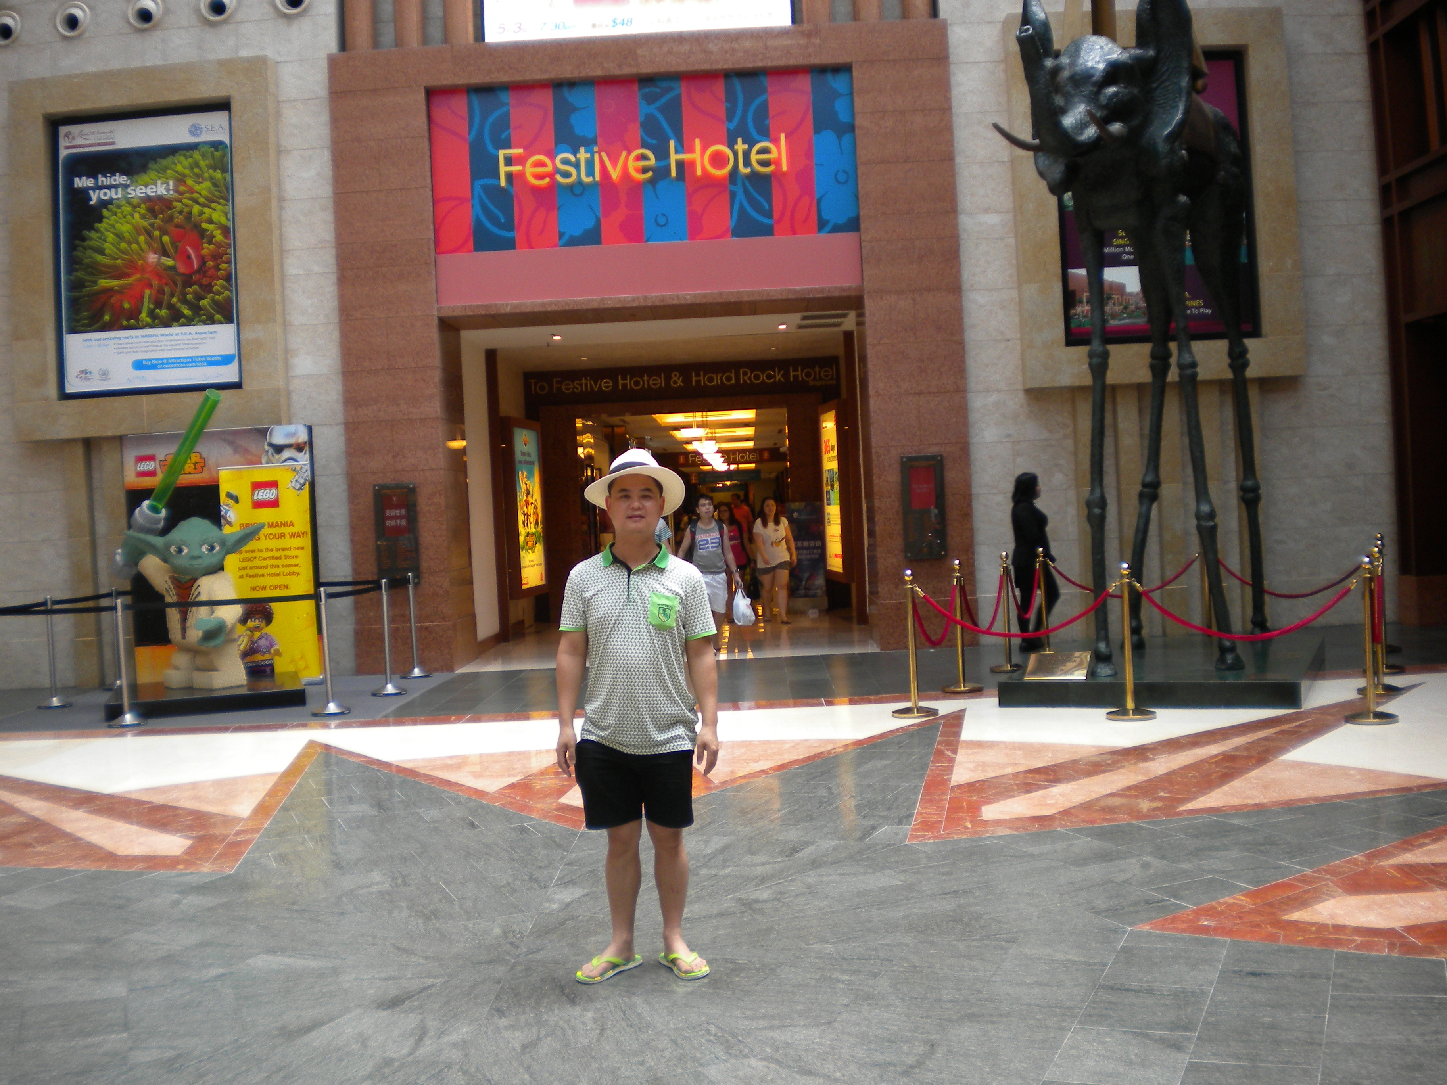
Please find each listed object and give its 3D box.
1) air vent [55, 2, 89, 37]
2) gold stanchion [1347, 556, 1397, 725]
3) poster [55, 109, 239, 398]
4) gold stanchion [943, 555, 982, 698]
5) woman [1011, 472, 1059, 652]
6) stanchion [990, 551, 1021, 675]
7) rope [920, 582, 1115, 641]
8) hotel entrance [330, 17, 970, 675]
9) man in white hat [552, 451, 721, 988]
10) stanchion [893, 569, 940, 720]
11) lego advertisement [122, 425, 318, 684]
[{"bbox_3d":[-6.507,-5.220,14.607,0.350,0.350,0.170,-3,1,2],"label":"air vent"},{"bbox_3d":[3.943,0.589,8.934,0.325,1.005,0.325,-3,1,0],"label":"gold stanchion"},{"bbox_3d":[-5.707,-2.876,14.511,1.772,2.758,0.080,-3,1,3],"label":"poster"},{"bbox_3d":[1.816,0.636,11.212,0.320,1.005,0.320,-3,1,0],"label":"gold stanchion"},{"bbox_3d":[2.979,0.179,13.971,0.440,1.692,0.460,-3,1,-6],"label":"woman"},{"bbox_3d":[2.389,0.585,12.403,0.310,1.005,0.310,-3,1,0],"label":"stanchion"},{"bbox_3d":[1.914,0.457,9.629,1.299,0.354,0.050,-2,1,24],"label":"rope"},{"bbox_3d":[-0.694,-1.895,14.904,6.115,6.125,1.200,-3,1,2],"label":"hotel entrance"},{"bbox_3d":[-0.282,0.548,4.772,0.530,1.706,0.360,-3,1,0],"label":"man in white hat"},{"bbox_3d":[1.305,0.689,10.105,0.325,1.005,0.325,-3,1,0],"label":"stanchion"},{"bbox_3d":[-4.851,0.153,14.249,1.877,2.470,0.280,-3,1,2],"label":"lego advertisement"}]

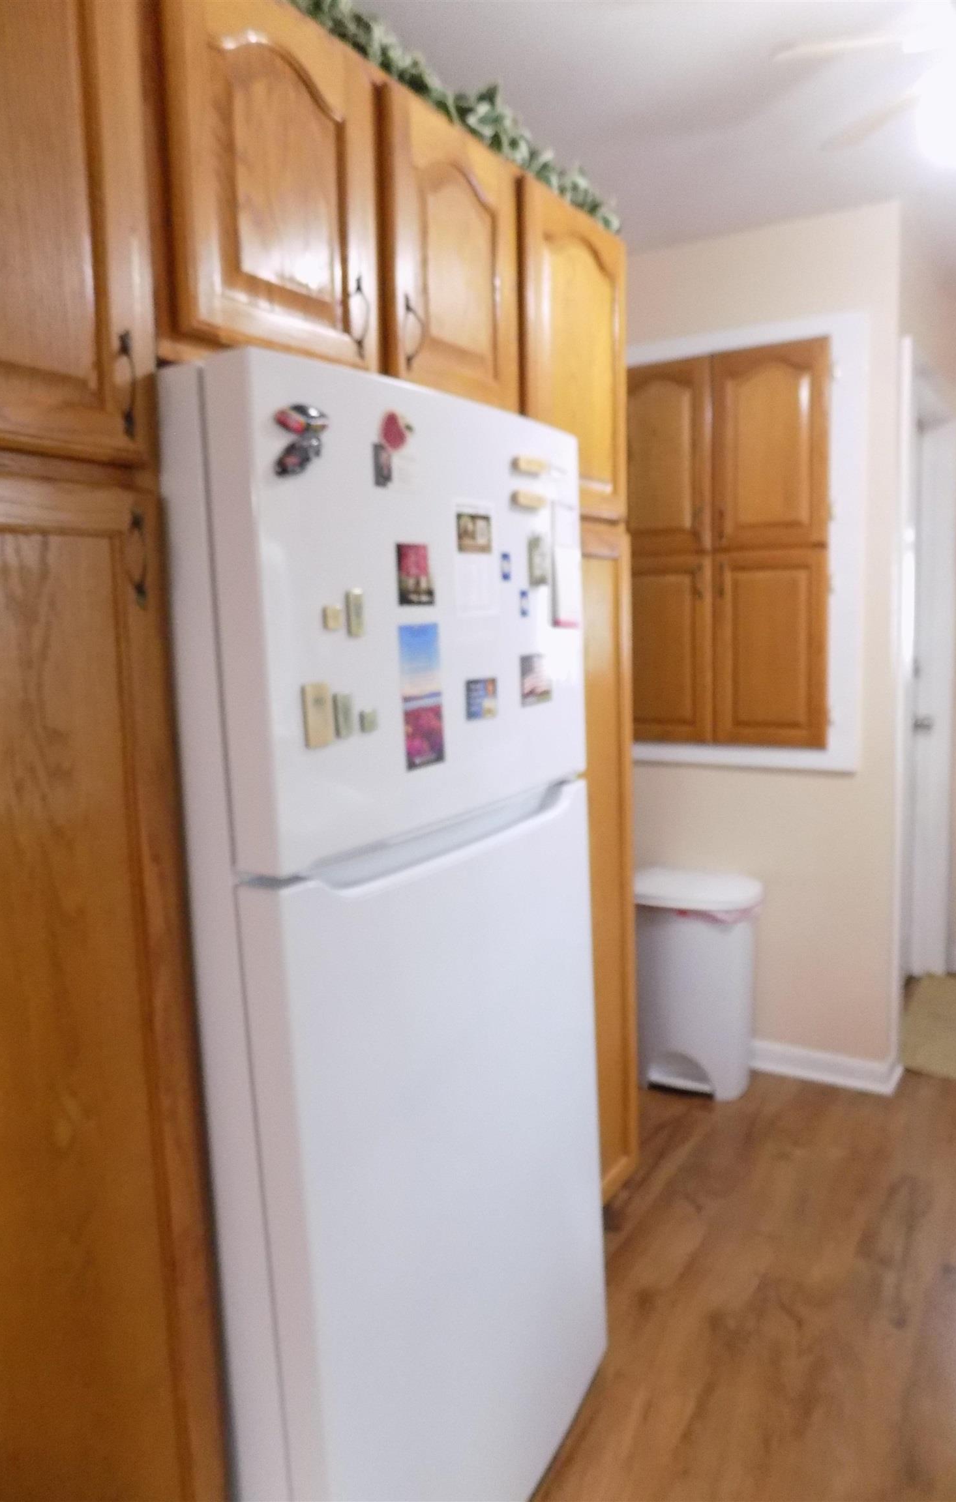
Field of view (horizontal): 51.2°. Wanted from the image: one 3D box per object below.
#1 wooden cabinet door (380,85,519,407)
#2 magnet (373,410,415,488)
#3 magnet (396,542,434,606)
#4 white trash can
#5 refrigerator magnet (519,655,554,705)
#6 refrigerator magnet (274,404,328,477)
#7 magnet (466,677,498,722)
[{"bbox_3d":[-0.035,-0.780,1.608,0.020,0.420,0.360,3,10,32],"label":"wooden cabinet door"},{"bbox_3d":[-0.098,-0.356,1.183,0.009,0.088,0.072,4,10,37],"label":"magnet"},{"bbox_3d":[-0.075,-0.217,1.228,0.006,0.075,0.063,3,10,36],"label":"magnet"},{"bbox_3d":[0.643,0.684,2.987,0.390,0.610,0.275,3,10,32],"label":"white trash can"},{"bbox_3d":[0.091,-0.108,1.498,0.006,0.076,0.097,2,9,28],"label":"refrigerator magnet"},{"bbox_3d":[-0.187,-0.332,1.069,0.016,0.075,0.069,4,11,41],"label":"refrigerator magnet"},{"bbox_3d":[0.008,-0.070,1.361,0.006,0.056,0.076,3,10,33],"label":"magnet"}]

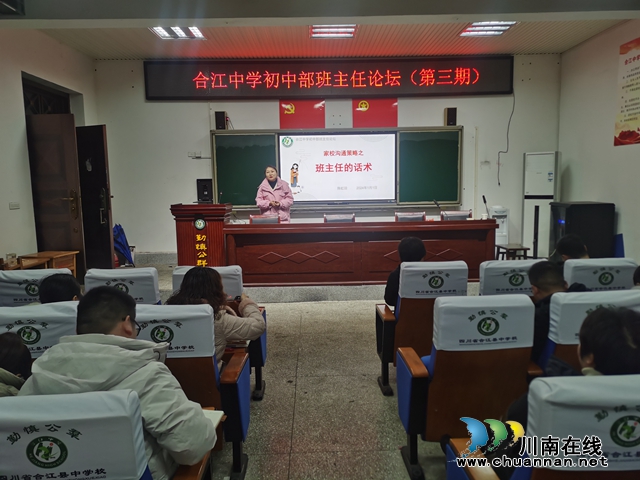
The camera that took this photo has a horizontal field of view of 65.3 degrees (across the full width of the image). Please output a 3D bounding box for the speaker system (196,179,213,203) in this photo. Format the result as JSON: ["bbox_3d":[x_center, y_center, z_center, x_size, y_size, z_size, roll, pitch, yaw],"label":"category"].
[{"bbox_3d":[-1.843,-0.787,7.959,0.235,0.345,0.220,-1,7,-2],"label":"speaker system"}]

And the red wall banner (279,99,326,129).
[{"bbox_3d":[-0.286,-2.038,8.065,0.740,0.500,0.020,-1,7,-1],"label":"red wall banner"}]

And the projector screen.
[{"bbox_3d":[0.304,-1.175,8.212,1.945,1.145,0.080,-1,7,-2],"label":"projector screen"}]

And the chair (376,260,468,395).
[{"bbox_3d":[0.770,0.639,3.775,0.630,1.040,0.600,-1,7,-1],"label":"chair"}]

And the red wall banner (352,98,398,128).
[{"bbox_3d":[0.910,-2.072,8.178,0.745,0.487,0.015,-1,7,-2],"label":"red wall banner"}]

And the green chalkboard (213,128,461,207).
[{"bbox_3d":[0.298,-1.172,8.104,4.030,1.240,0.100,-1,7,-1],"label":"green chalkboard"}]

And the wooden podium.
[{"bbox_3d":[-1.558,0.056,6.801,0.730,1.080,0.520,-1,7,-1],"label":"wooden podium"}]

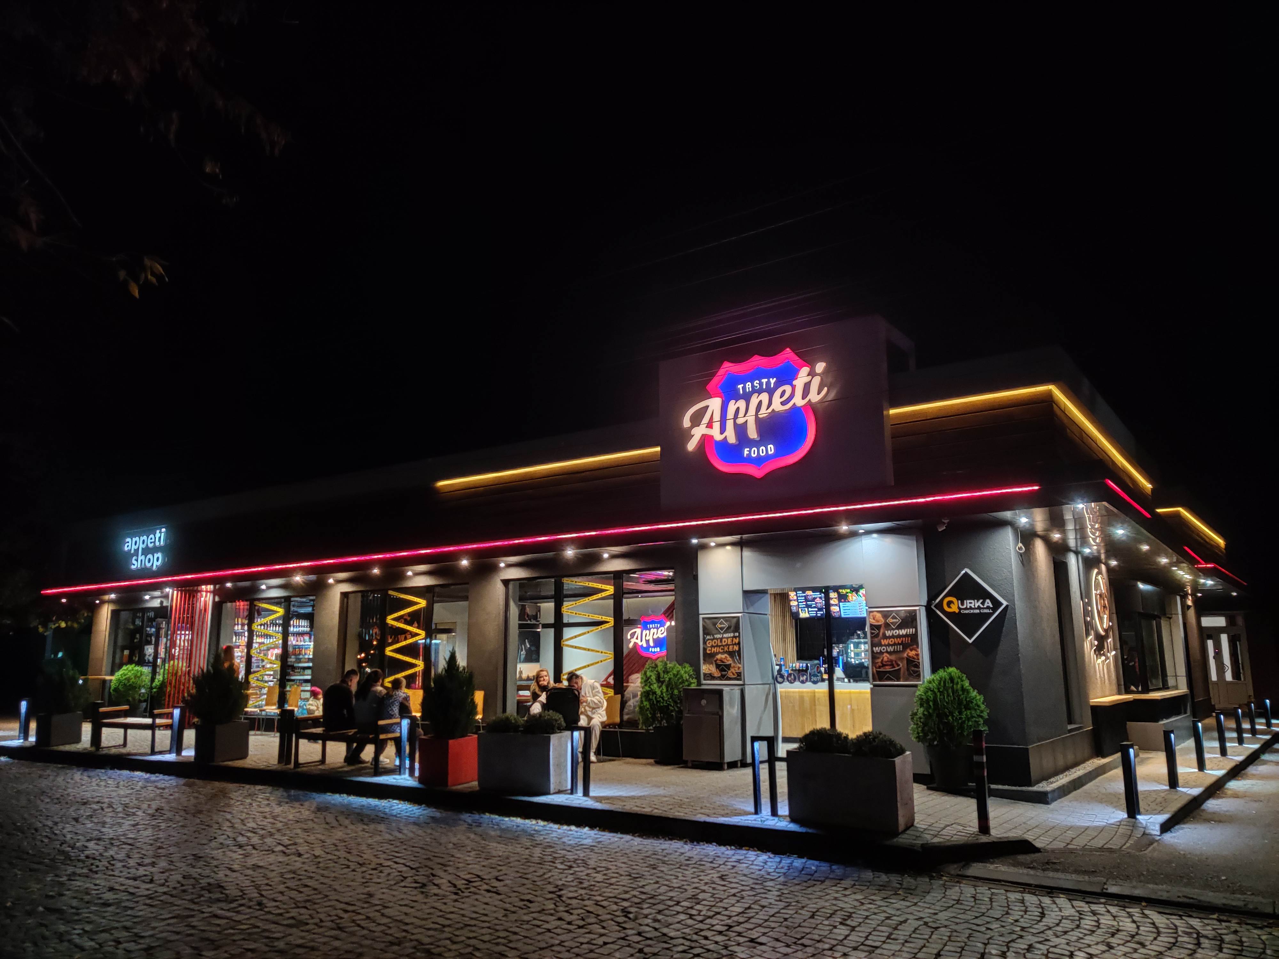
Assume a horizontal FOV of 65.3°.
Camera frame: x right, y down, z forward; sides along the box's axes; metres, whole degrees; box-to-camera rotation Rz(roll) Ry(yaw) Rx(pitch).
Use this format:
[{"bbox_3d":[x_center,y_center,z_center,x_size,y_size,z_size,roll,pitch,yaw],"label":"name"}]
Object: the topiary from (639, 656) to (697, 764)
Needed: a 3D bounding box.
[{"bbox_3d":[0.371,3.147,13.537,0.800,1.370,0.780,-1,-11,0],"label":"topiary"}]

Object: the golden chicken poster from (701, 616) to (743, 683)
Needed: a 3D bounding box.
[{"bbox_3d":[1.100,2.256,13.250,0.635,0.910,0.040,-8,-14,33],"label":"golden chicken poster"}]

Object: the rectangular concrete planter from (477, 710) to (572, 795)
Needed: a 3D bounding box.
[{"bbox_3d":[-1.236,3.000,11.085,0.891,0.851,0.567,-5,-11,25],"label":"rectangular concrete planter"}]

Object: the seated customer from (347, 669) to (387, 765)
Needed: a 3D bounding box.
[{"bbox_3d":[-3.366,3.045,12.721,0.480,1.220,0.760,-6,-12,28],"label":"seated customer"}]

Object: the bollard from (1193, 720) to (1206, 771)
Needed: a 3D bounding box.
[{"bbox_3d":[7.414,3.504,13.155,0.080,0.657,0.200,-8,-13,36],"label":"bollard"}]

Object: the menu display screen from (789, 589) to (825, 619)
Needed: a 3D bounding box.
[{"bbox_3d":[3.249,2.360,18.861,0.857,0.557,0.060,-8,3,36],"label":"menu display screen"}]

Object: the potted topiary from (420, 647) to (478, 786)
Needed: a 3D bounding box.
[{"bbox_3d":[-2.162,2.669,11.290,0.570,1.451,0.570,-8,-14,33],"label":"potted topiary"}]

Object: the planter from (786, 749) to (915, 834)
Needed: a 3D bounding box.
[{"bbox_3d":[1.823,2.675,8.666,0.975,0.578,0.460,-8,-14,34],"label":"planter"}]

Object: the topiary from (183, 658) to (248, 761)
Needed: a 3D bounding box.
[{"bbox_3d":[-5.669,3.085,13.510,0.700,1.359,0.700,-8,-14,33],"label":"topiary"}]

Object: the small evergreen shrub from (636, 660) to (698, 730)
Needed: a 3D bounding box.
[{"bbox_3d":[0.384,2.994,13.935,0.810,0.945,0.810,0,-10,0],"label":"small evergreen shrub"}]

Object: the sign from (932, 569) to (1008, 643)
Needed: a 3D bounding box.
[{"bbox_3d":[3.846,1.469,11.612,0.906,0.877,0.060,-8,-13,36],"label":"sign"}]

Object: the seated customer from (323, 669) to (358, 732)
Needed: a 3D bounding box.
[{"bbox_3d":[-3.779,3.073,12.912,0.520,1.230,0.760,-6,-12,28],"label":"seated customer"}]

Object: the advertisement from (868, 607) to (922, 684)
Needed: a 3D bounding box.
[{"bbox_3d":[3.087,1.998,11.983,0.654,0.906,0.040,-8,-13,36],"label":"advertisement"}]

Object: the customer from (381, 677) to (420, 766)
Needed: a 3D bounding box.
[{"bbox_3d":[-2.992,3.039,12.435,0.390,1.126,0.620,-8,-14,33],"label":"customer"}]

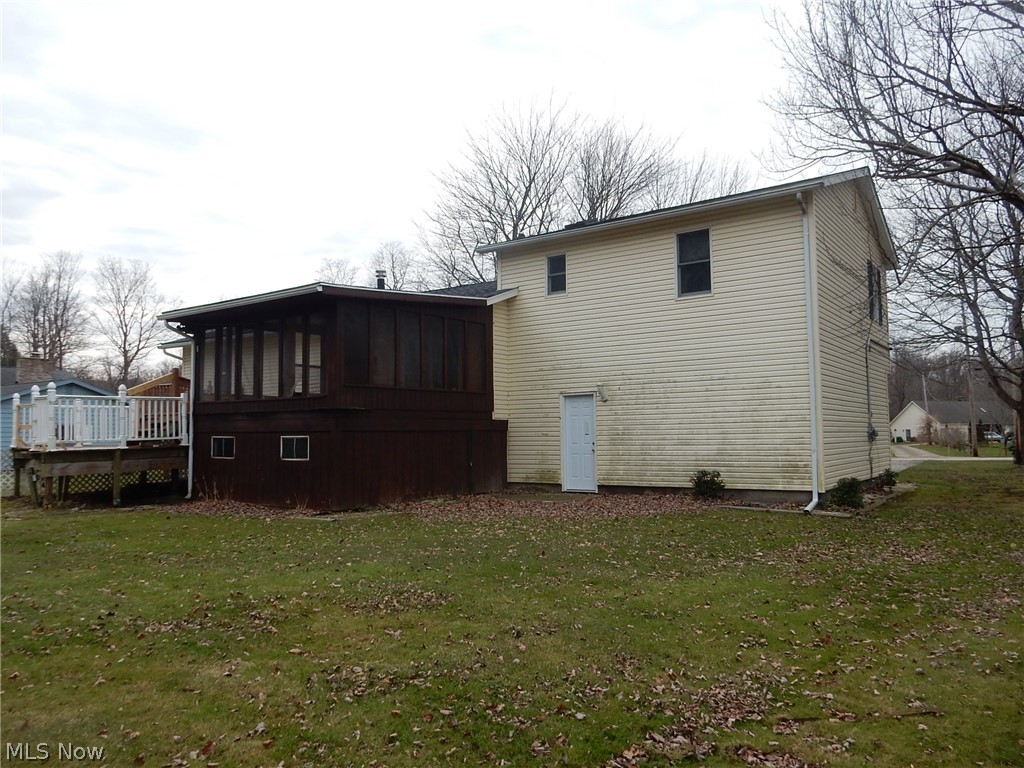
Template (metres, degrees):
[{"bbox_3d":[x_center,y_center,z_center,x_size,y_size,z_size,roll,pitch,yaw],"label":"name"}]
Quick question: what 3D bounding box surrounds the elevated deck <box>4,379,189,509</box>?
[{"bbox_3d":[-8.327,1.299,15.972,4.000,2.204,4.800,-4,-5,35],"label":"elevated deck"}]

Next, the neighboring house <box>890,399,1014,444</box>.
[{"bbox_3d":[71.879,5.976,119.053,16.500,6.422,11.000,0,-4,-12],"label":"neighboring house"}]

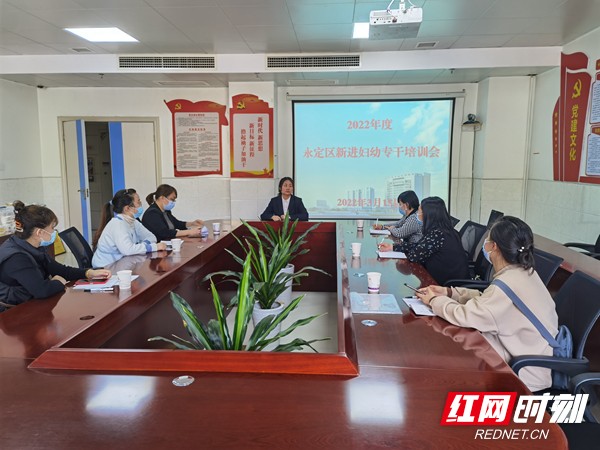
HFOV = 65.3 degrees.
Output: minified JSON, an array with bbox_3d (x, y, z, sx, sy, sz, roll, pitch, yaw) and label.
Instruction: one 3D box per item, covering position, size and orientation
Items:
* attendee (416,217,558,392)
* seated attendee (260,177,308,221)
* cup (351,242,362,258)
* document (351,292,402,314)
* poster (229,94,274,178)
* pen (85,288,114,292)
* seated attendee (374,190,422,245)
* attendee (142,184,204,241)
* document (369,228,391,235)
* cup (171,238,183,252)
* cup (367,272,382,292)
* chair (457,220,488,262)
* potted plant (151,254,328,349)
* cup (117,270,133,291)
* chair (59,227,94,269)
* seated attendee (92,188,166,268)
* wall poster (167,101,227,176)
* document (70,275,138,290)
[{"bbox_3d":[0.794,0.543,2.017,0.680,1.180,0.480,5,9,33],"label":"attendee"},{"bbox_3d":[-0.197,0.059,5.500,0.540,1.230,0.680,1,7,4],"label":"seated attendee"},{"bbox_3d":[0.412,0.169,3.401,0.072,0.085,0.072,0,8,0],"label":"cup"},{"bbox_3d":[0.346,0.361,2.167,0.215,0.004,0.302,1,7,4],"label":"document"},{"bbox_3d":[-0.705,-1.300,6.872,0.656,1.216,0.020,1,7,4],"label":"poster"},{"bbox_3d":[-1.018,0.331,2.372,0.141,0.011,0.011,-1,8,-9],"label":"pen"},{"bbox_3d":[1.032,0.251,4.468,0.680,1.150,0.500,1,8,7],"label":"seated attendee"},{"bbox_3d":[-1.156,0.238,4.298,0.680,1.220,0.500,0,8,2],"label":"attendee"},{"bbox_3d":[0.754,0.071,4.404,0.185,0.015,0.240,1,8,4],"label":"document"},{"bbox_3d":[-0.910,0.151,3.458,0.077,0.085,0.077,0,7,0],"label":"cup"},{"bbox_3d":[0.385,0.297,2.429,0.074,0.088,0.074,1,8,4],"label":"cup"},{"bbox_3d":[1.195,0.444,3.854,0.600,0.930,0.570,0,8,-3],"label":"chair"},{"bbox_3d":[-0.261,0.628,2.097,0.750,1.030,0.700,1,8,4],"label":"potted plant"},{"bbox_3d":[-0.921,0.291,2.476,0.074,0.088,0.074,0,8,0],"label":"cup"},{"bbox_3d":[-1.456,0.485,3.544,0.600,0.930,0.570,-1,8,-10],"label":"chair"},{"bbox_3d":[-1.258,0.342,3.480,0.680,1.230,0.500,0,8,-4],"label":"seated attendee"},{"bbox_3d":[-1.618,-1.354,7.305,1.018,1.200,0.020,1,7,4],"label":"wall poster"},{"bbox_3d":[-1.043,0.308,2.559,0.217,0.008,0.302,1,7,4],"label":"document"}]

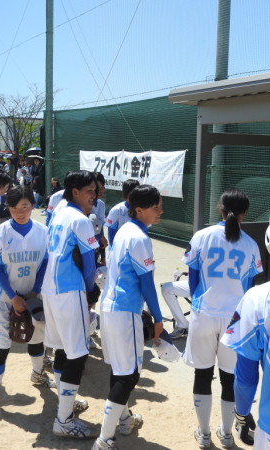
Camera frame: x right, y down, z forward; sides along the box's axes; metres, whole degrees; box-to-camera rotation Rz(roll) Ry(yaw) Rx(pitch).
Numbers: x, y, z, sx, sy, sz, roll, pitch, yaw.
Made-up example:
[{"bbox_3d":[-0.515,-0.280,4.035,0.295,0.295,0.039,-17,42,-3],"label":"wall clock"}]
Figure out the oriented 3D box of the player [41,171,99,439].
[{"bbox_3d":[-0.406,0.485,3.779,0.450,1.683,0.470,-5,9,-40],"label":"player"}]

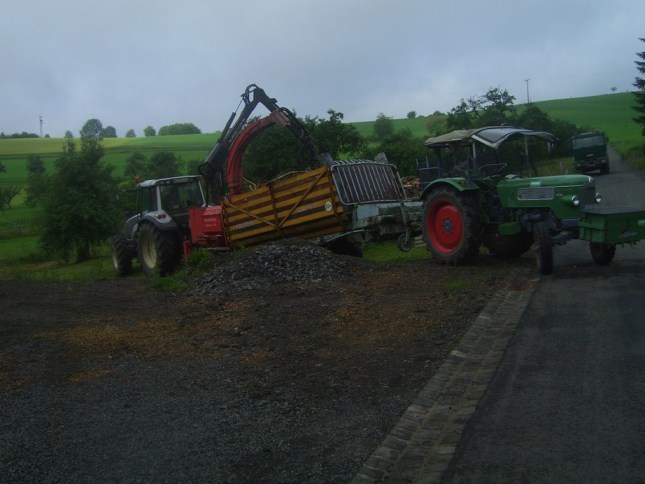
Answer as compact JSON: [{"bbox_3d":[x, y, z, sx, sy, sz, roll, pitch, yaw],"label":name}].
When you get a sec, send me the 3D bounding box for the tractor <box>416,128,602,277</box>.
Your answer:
[{"bbox_3d":[3.480,-0.810,12.550,1.750,2.450,3.500,-6,5,-31],"label":"tractor"}]

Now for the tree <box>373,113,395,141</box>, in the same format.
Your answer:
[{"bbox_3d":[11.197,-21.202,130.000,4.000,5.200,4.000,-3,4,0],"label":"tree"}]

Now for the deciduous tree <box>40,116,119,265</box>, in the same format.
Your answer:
[{"bbox_3d":[-9.436,-2.000,27.500,3.200,5.600,3.200,-3,4,0],"label":"deciduous tree"}]

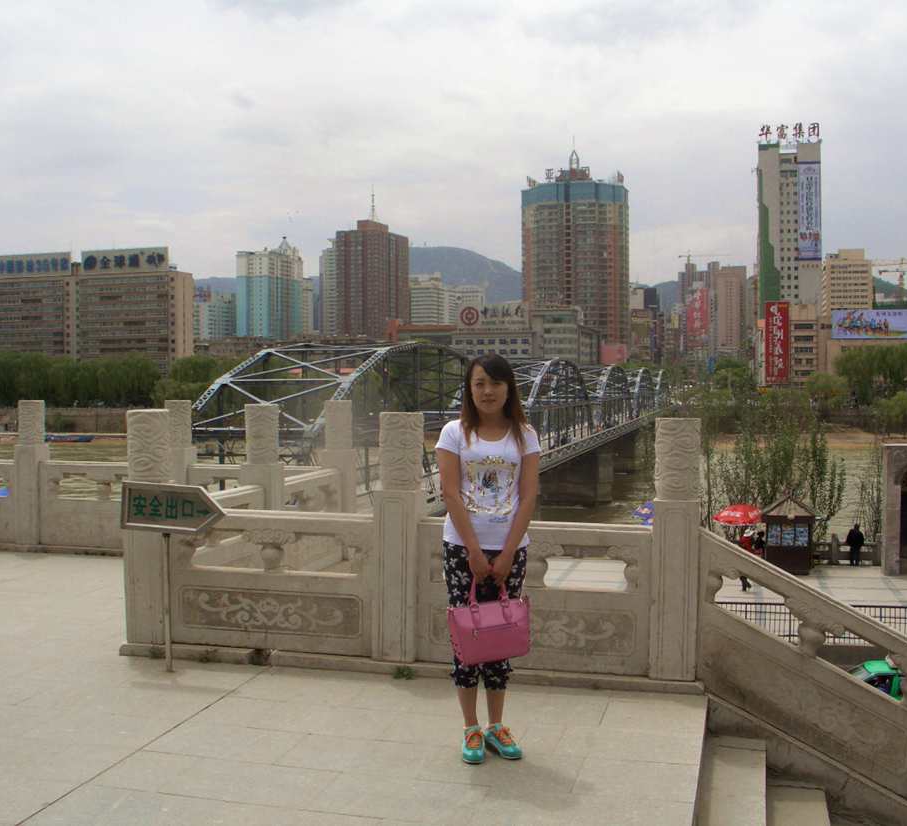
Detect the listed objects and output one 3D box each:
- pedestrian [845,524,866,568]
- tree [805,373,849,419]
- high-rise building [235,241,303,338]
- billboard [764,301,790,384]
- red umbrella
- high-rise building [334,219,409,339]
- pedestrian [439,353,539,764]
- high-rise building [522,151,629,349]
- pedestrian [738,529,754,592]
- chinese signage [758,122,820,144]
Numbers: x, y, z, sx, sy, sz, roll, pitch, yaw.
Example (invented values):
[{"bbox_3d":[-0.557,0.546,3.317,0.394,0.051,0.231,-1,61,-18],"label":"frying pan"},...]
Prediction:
[{"bbox_3d":[15.500,5.070,40.460,0.700,1.610,0.450,0,2,6],"label":"pedestrian"},{"bbox_3d":[95.486,-4.468,268.000,11.000,11.600,10.500,0,2,16],"label":"tree"},{"bbox_3d":[-119.400,-62.624,684.000,35.000,97.500,26.000,0,2,16],"label":"high-rise building"},{"bbox_3d":[94.920,-20.539,308.000,7.300,24.300,0.600,0,2,15],"label":"billboard"},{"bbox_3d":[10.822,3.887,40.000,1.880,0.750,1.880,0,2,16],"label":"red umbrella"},{"bbox_3d":[-55.800,-74.530,736.160,35.000,117.000,44.000,1,2,24],"label":"high-rise building"},{"bbox_3d":[0.140,0.560,4.220,0.440,1.610,0.360,0,2,-2],"label":"pedestrian"},{"bbox_3d":[54.625,-63.490,470.000,47.000,108.100,38.000,0,2,11],"label":"high-rise building"},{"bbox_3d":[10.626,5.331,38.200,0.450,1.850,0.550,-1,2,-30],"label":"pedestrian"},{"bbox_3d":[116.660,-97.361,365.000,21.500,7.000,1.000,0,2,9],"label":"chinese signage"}]

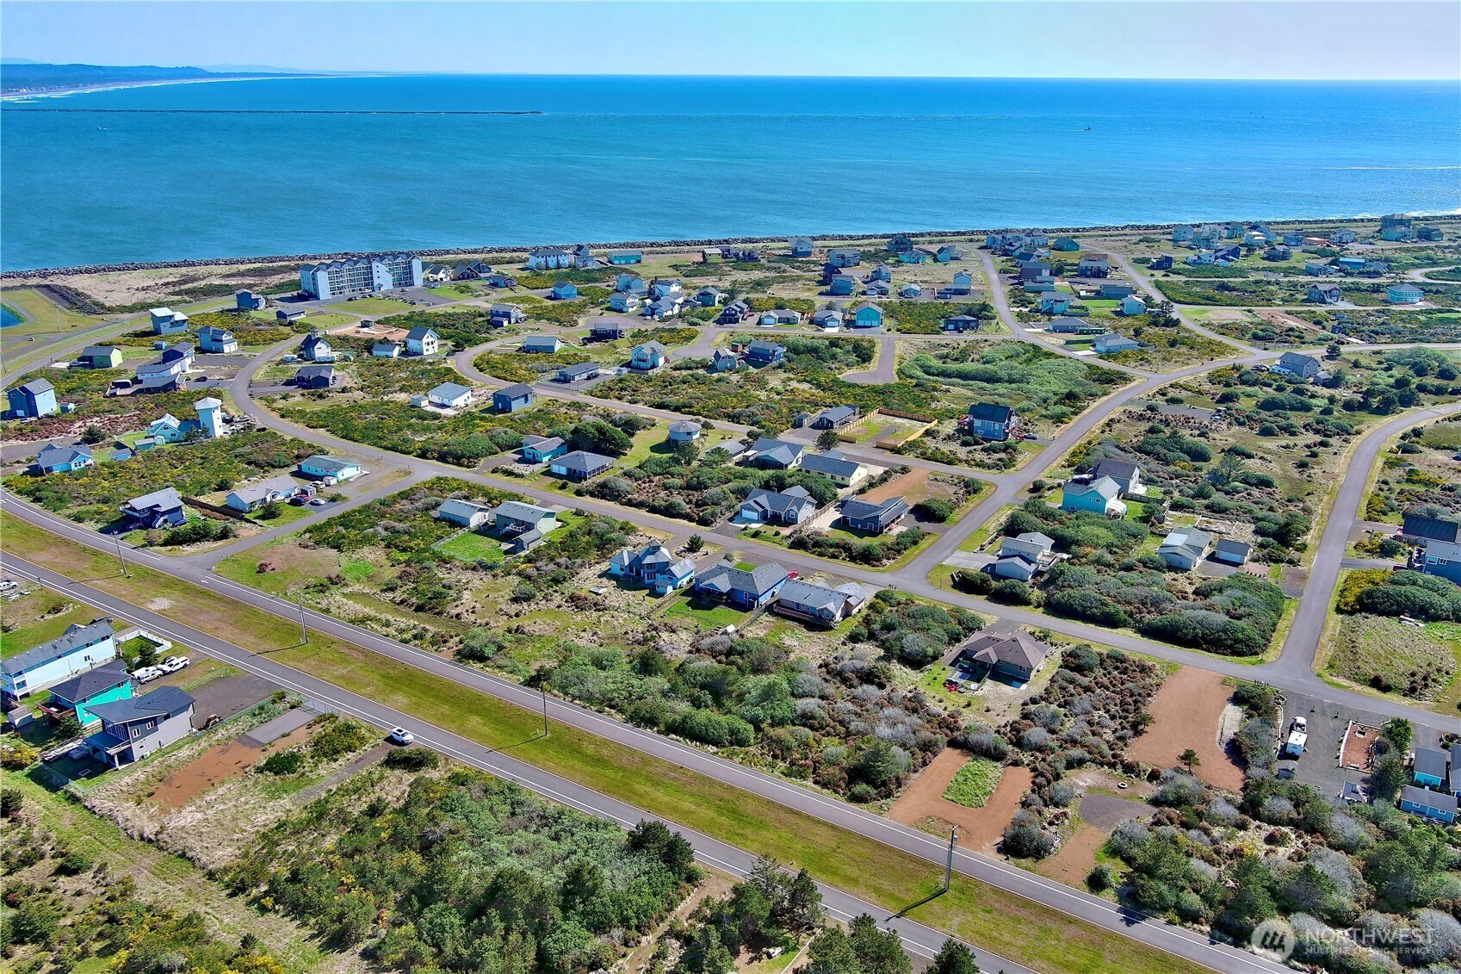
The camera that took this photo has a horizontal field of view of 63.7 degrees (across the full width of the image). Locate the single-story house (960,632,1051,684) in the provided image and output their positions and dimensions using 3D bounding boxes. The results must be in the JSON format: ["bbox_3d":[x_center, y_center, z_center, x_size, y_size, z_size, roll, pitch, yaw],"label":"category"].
[{"bbox_3d":[58.514,33.999,249.056,16.800,5.700,16.600,12,23,29],"label":"single-story house"}]

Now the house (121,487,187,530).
[{"bbox_3d":[-159.280,6.580,325.700,10.800,7.500,12.800,11,22,28],"label":"house"}]

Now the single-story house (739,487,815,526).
[{"bbox_3d":[14.767,4.365,332.032,17.600,5.400,21.600,12,23,29],"label":"single-story house"}]

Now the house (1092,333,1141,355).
[{"bbox_3d":[172.330,-64.281,527.226,20.100,5.800,12.100,-7,21,-20],"label":"house"}]

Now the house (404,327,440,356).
[{"bbox_3d":[-137.440,-65.100,523.520,10.700,10.300,9.200,11,22,28],"label":"house"}]

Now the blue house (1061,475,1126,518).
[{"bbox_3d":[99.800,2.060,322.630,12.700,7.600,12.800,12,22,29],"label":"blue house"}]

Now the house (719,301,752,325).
[{"bbox_3d":[2.240,-87.560,591.880,11.000,8.500,16.000,3,20,8],"label":"house"}]

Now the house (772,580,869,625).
[{"bbox_3d":[20.240,24.300,261.220,16.200,5.900,15.000,12,23,30],"label":"house"}]

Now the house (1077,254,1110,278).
[{"bbox_3d":[225.040,-136.900,730.880,17.500,11.000,18.000,4,20,11],"label":"house"}]

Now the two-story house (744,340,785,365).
[{"bbox_3d":[15.300,-56.380,487.290,13.400,6.900,8.500,16,25,37],"label":"two-story house"}]

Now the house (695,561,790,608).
[{"bbox_3d":[1.980,20.740,262.900,17.100,5.300,15.600,12,23,30],"label":"house"}]

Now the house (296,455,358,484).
[{"bbox_3d":[-121.644,-6.068,360.869,16.200,4.100,10.000,12,23,29],"label":"house"}]

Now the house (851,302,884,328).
[{"bbox_3d":[63.570,-79.140,540.810,12.200,8.700,11.500,2,20,6],"label":"house"}]

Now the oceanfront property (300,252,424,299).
[{"bbox_3d":[-207.480,-119.910,666.450,17.000,17.000,66.500,17,25,38],"label":"oceanfront property"}]

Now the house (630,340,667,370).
[{"bbox_3d":[-32.920,-53.730,475.960,10.100,9.000,12.000,10,22,25],"label":"house"}]

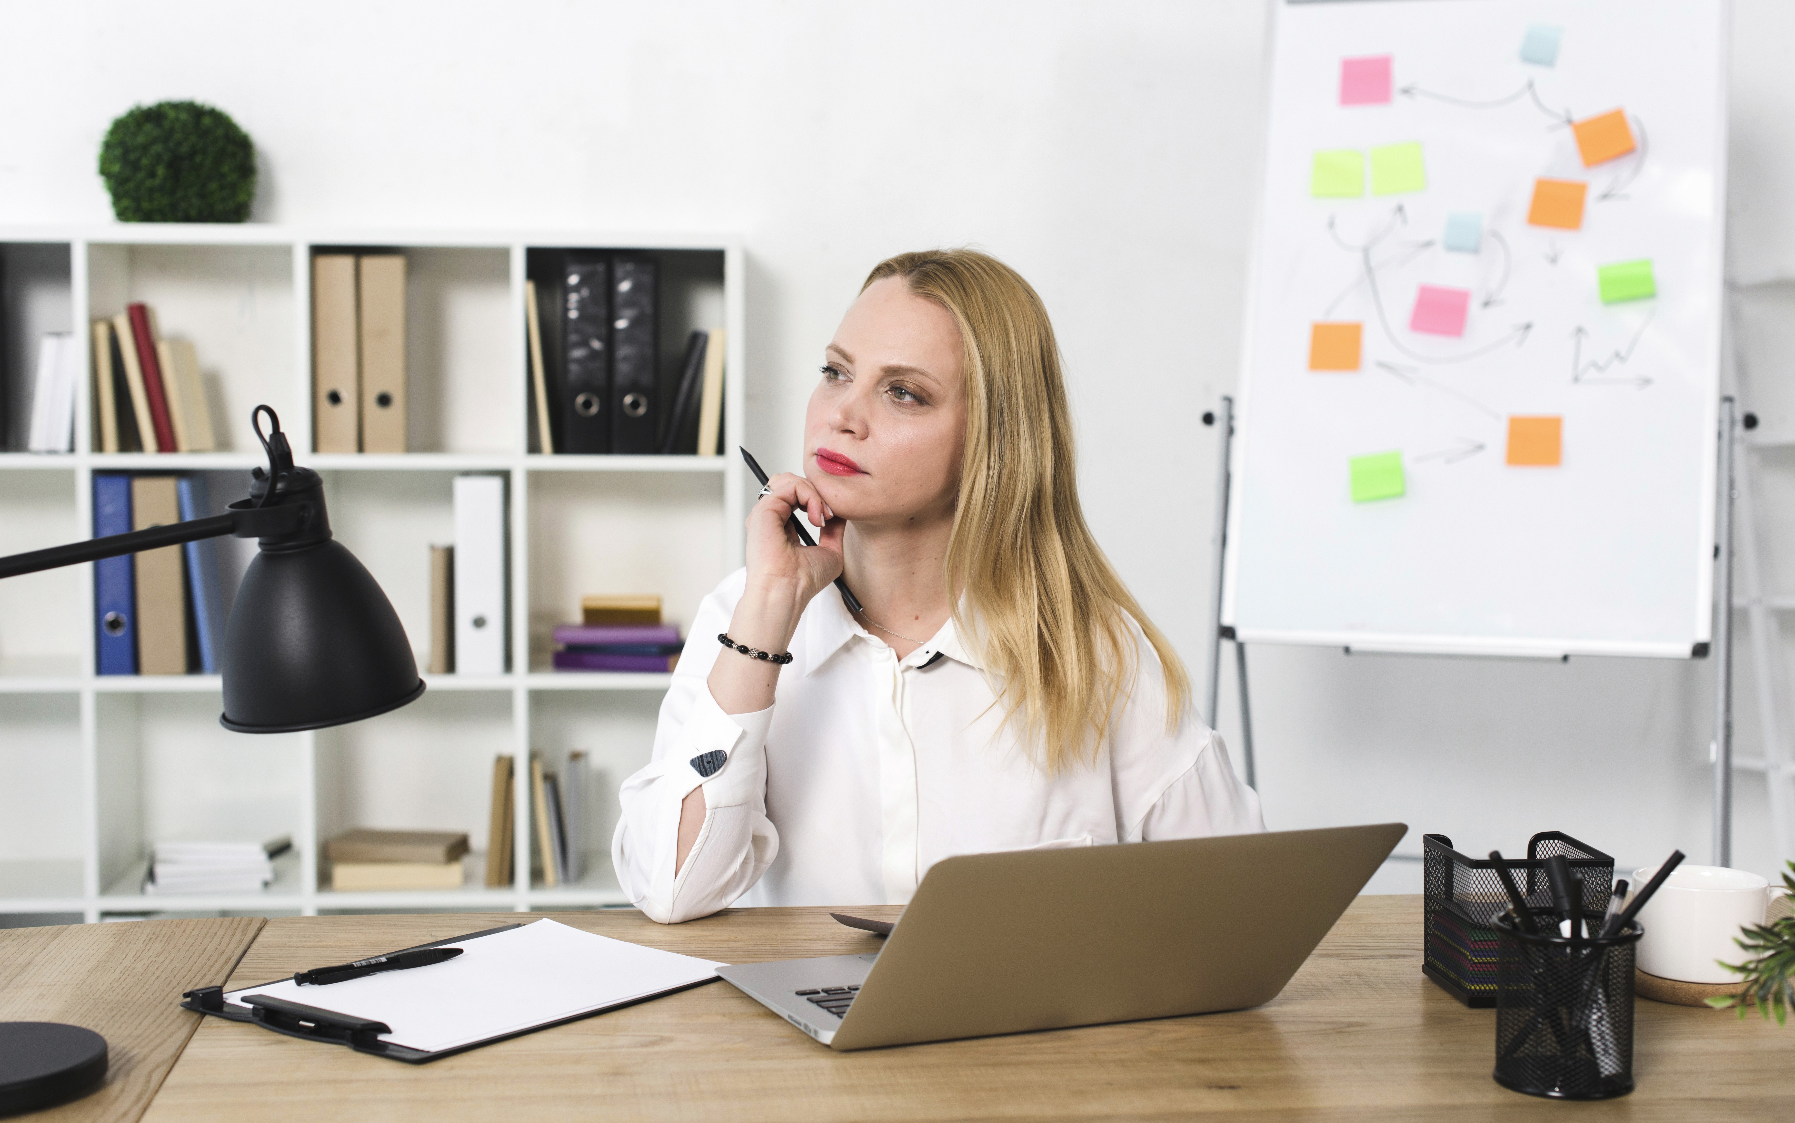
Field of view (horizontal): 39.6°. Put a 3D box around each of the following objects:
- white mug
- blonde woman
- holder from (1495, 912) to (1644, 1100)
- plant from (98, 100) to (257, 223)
[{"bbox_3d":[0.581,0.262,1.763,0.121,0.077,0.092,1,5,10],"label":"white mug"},{"bbox_3d":[0.033,0.371,2.098,0.530,1.260,0.660,2,5,15],"label":"blonde woman"},{"bbox_3d":[0.414,0.274,1.545,0.090,0.098,0.090,0,5,0],"label":"holder"},{"bbox_3d":[-1.185,-0.653,4.100,0.258,0.212,0.250,0,5,-6],"label":"plant"}]

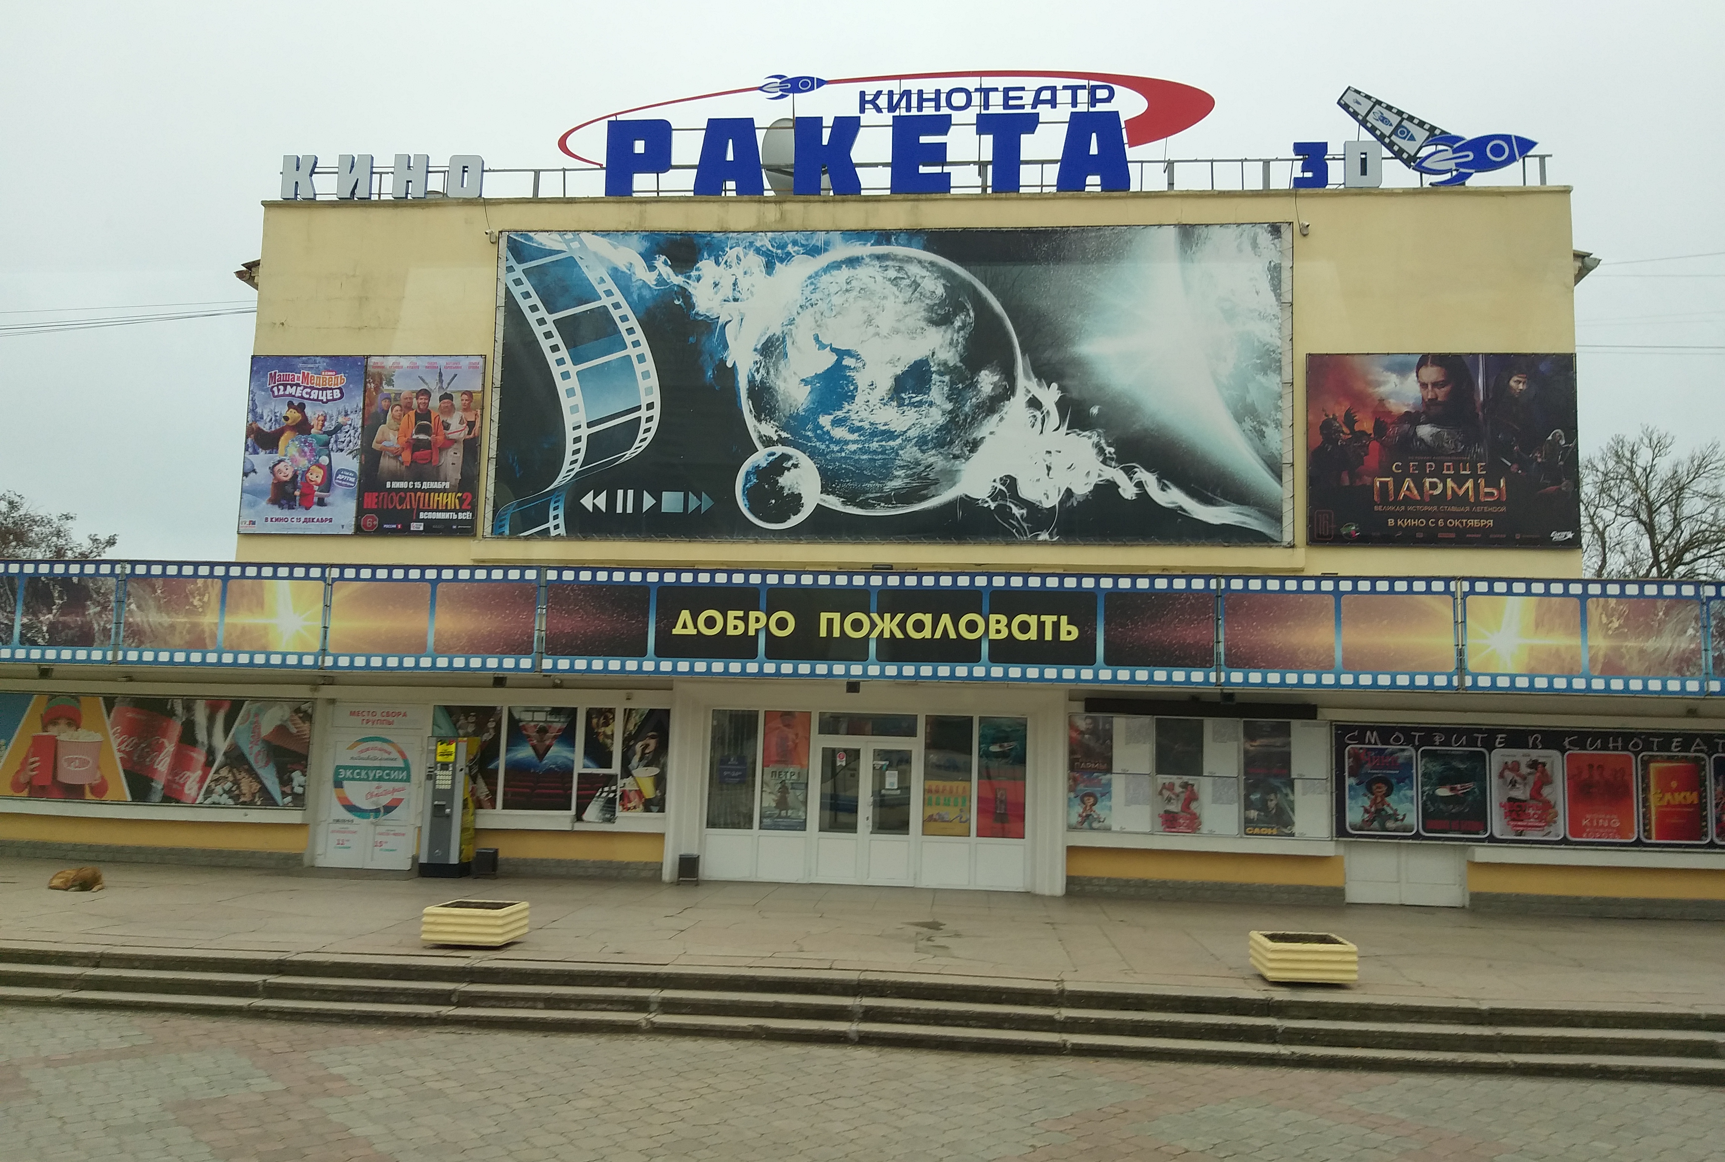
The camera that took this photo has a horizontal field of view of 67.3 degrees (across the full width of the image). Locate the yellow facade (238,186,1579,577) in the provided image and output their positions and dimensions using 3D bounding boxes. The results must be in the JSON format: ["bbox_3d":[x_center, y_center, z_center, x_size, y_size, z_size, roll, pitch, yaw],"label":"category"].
[{"bbox_3d":[0.338,-2.856,18.973,19.164,5.531,0.500,1,-5,5],"label":"yellow facade"}]

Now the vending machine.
[{"bbox_3d":[-5.427,2.973,17.117,0.535,1.800,0.520,1,-5,5],"label":"vending machine"}]

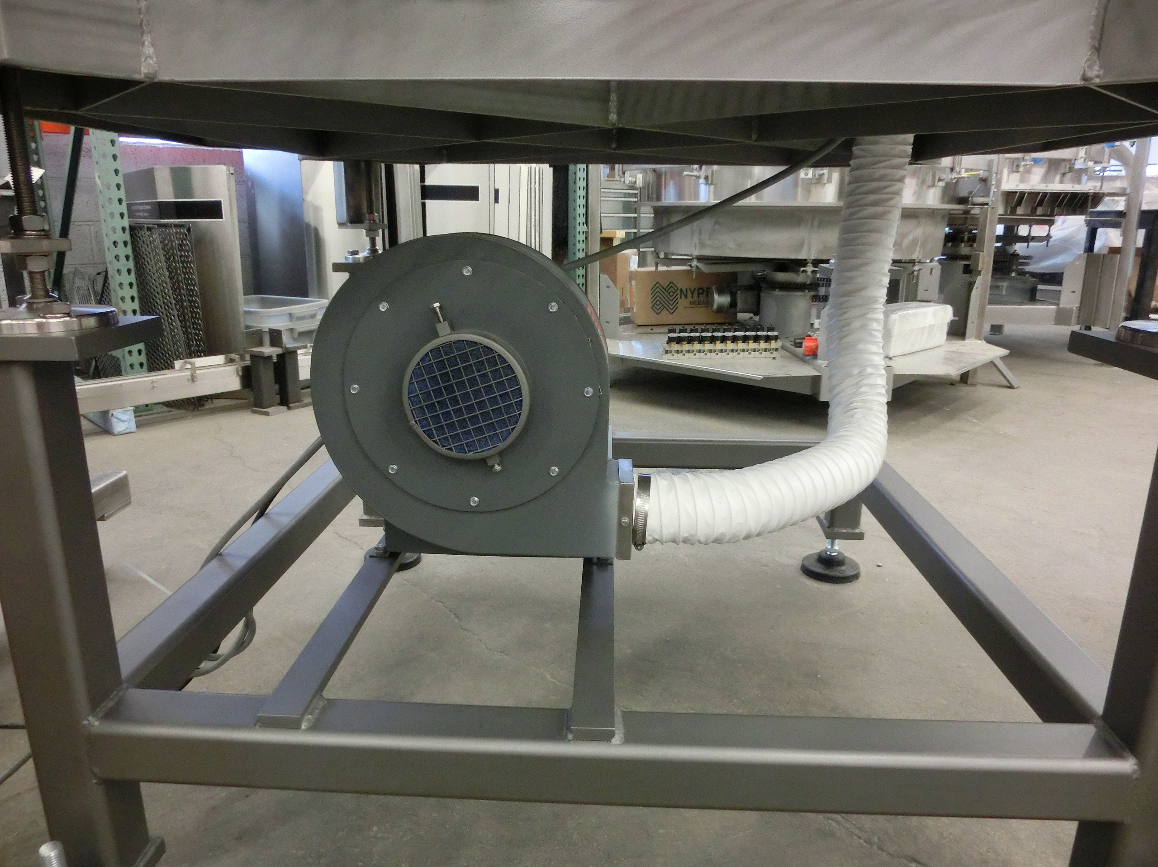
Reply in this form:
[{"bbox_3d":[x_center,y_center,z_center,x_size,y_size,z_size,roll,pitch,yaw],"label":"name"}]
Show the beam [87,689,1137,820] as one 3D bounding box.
[{"bbox_3d":[0.015,0.302,0.758,0.944,0.063,0.063,1,16,3],"label":"beam"}]

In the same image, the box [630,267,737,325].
[{"bbox_3d":[0.563,-0.756,4.352,0.580,0.280,0.380,-2,16,-7],"label":"box"}]

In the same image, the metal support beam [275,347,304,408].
[{"bbox_3d":[-1.149,-0.229,3.199,0.070,0.235,0.070,10,19,32],"label":"metal support beam"}]

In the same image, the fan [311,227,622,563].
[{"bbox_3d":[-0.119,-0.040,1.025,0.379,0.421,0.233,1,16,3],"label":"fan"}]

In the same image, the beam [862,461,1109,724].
[{"bbox_3d":[0.542,0.178,1.210,0.063,0.063,0.923,1,16,3],"label":"beam"}]

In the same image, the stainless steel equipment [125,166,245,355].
[{"bbox_3d":[-1.632,-0.646,3.398,0.430,0.880,0.300,4,16,14],"label":"stainless steel equipment"}]

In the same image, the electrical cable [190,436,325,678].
[{"bbox_3d":[-0.483,0.180,1.203,0.158,0.284,0.302,1,16,3],"label":"electrical cable"}]

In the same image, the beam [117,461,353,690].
[{"bbox_3d":[-0.464,0.158,1.257,0.063,0.063,0.923,1,16,3],"label":"beam"}]

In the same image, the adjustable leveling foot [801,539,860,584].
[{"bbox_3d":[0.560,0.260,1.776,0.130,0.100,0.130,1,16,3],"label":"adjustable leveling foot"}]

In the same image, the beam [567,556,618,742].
[{"bbox_3d":[0.033,0.131,1.228,0.040,0.013,1.044,1,16,2],"label":"beam"}]

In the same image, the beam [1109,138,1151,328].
[{"bbox_3d":[3.455,-1.282,5.025,0.090,1.320,0.090,1,16,3],"label":"beam"}]

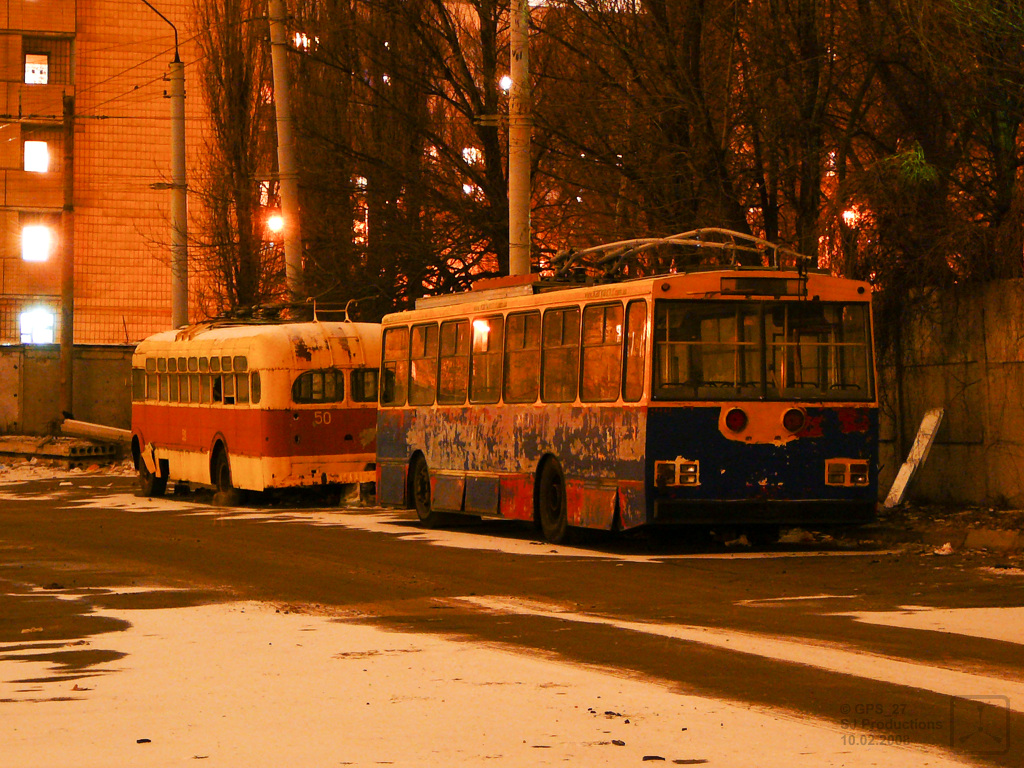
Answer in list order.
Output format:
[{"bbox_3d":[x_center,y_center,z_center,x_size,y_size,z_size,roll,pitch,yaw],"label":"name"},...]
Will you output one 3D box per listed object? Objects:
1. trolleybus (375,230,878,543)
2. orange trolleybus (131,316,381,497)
[{"bbox_3d":[0.967,0.090,36.960,2.500,3.360,11.340,0,-1,-16],"label":"trolleybus"},{"bbox_3d":[-4.331,0.396,53.799,2.600,3.150,10.300,0,-1,-20],"label":"orange trolleybus"}]

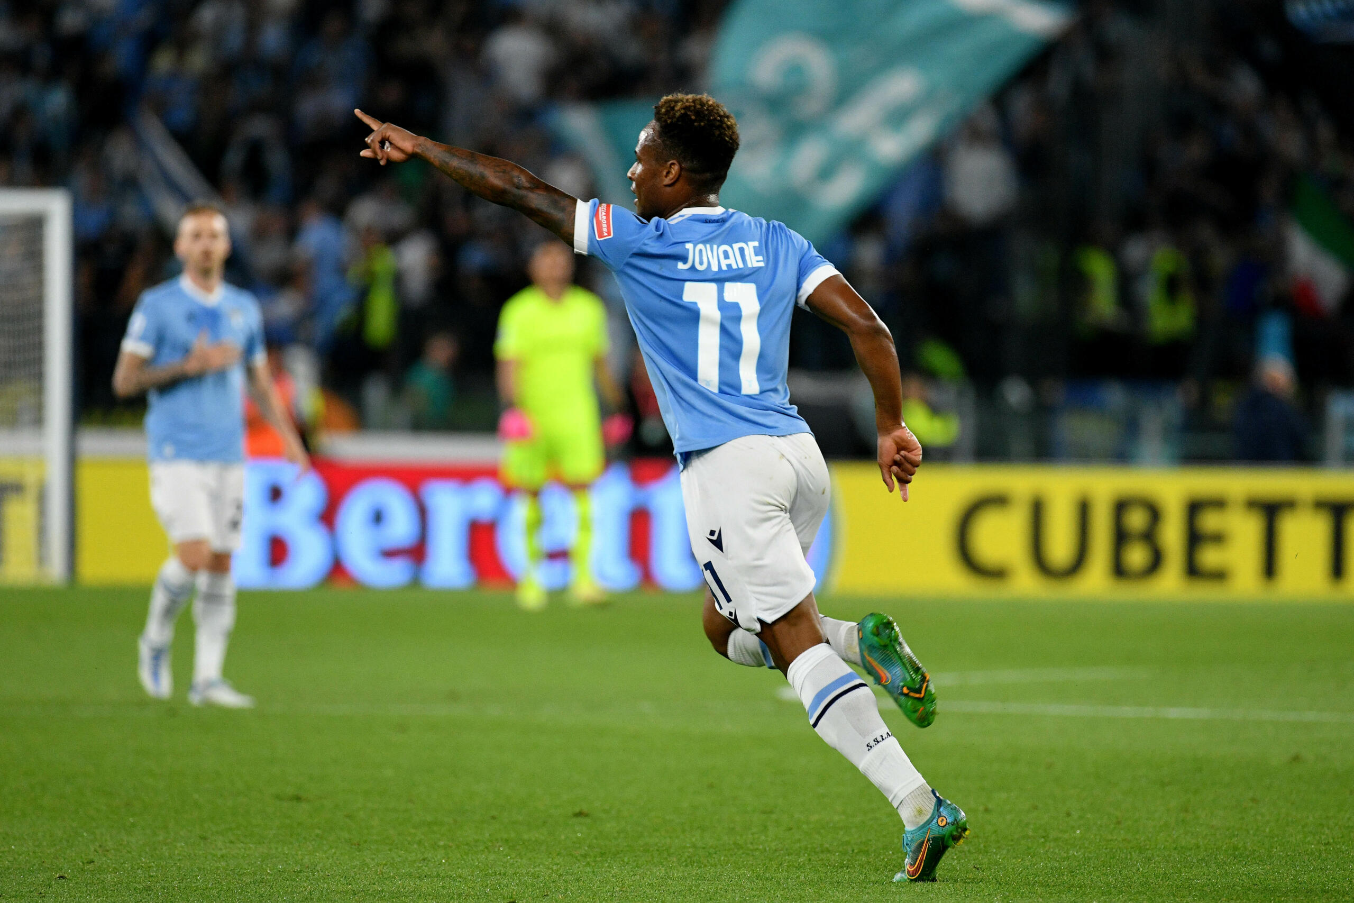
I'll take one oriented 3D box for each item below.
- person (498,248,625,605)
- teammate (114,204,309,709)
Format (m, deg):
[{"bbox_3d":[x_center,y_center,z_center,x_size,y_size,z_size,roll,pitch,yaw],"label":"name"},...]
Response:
[{"bbox_3d":[-0.600,-0.139,65.200,0.700,1.910,0.420,0,0,-8],"label":"person"},{"bbox_3d":[-1.661,0.015,44.300,0.660,1.790,0.530,0,0,-24],"label":"teammate"}]

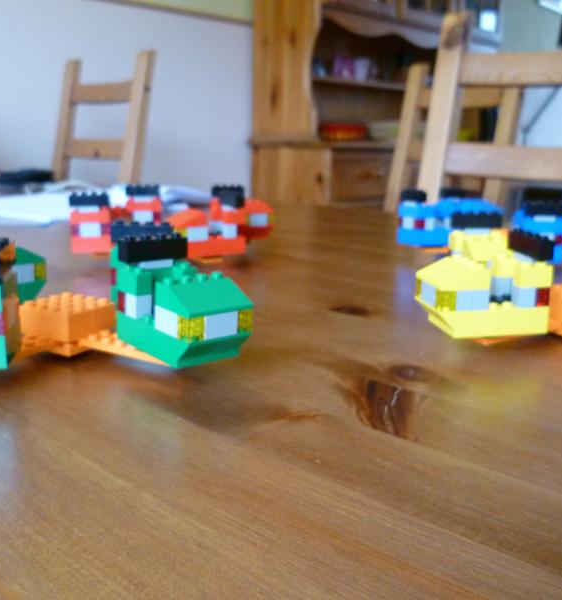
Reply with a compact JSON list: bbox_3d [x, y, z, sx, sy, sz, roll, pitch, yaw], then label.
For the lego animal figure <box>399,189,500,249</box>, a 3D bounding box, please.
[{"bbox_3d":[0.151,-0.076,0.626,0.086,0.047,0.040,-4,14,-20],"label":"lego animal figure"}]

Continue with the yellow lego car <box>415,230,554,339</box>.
[{"bbox_3d":[0.099,-0.009,0.342,0.056,0.046,0.032,-1,13,-10],"label":"yellow lego car"}]

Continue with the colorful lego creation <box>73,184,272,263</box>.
[{"bbox_3d":[-0.093,-0.068,0.592,0.156,0.055,0.152,3,14,8],"label":"colorful lego creation"}]

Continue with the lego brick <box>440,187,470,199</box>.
[{"bbox_3d":[0.168,-0.103,0.663,0.008,0.011,0.032,-4,14,-21],"label":"lego brick"}]

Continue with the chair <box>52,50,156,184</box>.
[{"bbox_3d":[-0.568,-0.060,1.655,0.395,1.035,0.480,12,17,39],"label":"chair"}]

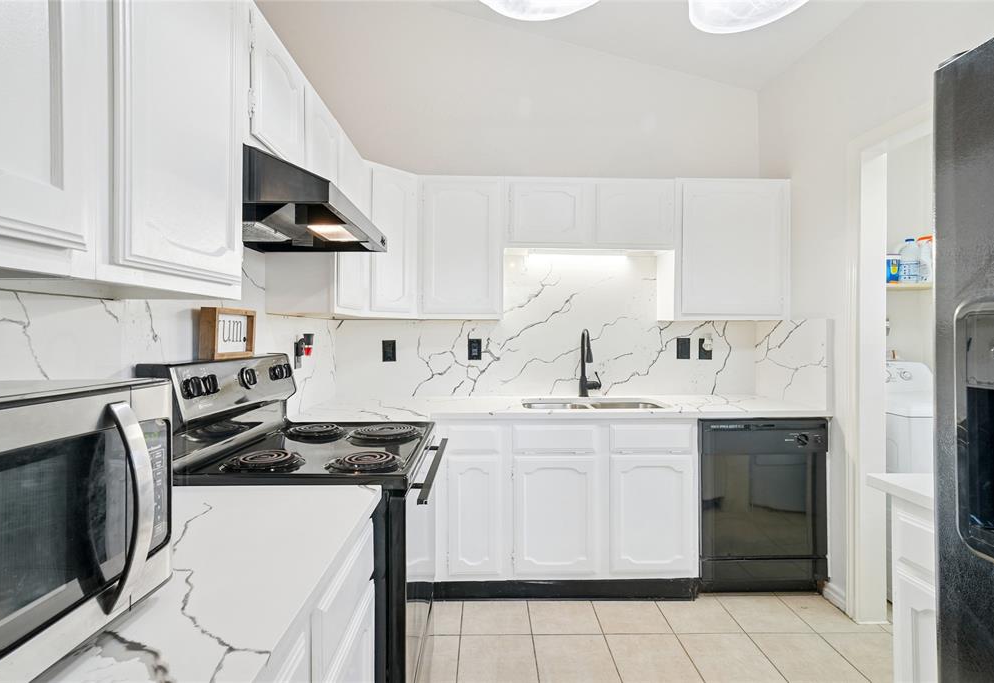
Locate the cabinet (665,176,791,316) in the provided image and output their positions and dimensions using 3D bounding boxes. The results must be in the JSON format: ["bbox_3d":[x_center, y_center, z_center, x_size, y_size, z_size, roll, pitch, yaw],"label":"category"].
[{"bbox_3d":[1.237,-0.486,2.848,0.610,0.747,0.332,0,1,-1],"label":"cabinet"}]

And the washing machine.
[{"bbox_3d":[2.247,0.693,2.762,0.678,1.119,0.673,0,1,-1],"label":"washing machine"}]

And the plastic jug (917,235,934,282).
[{"bbox_3d":[2.475,-0.467,2.950,0.095,0.290,0.070,0,1,-1],"label":"plastic jug"}]

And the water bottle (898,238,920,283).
[{"bbox_3d":[2.356,-0.463,2.923,0.107,0.253,0.107,0,1,-1],"label":"water bottle"}]

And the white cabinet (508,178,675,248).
[{"bbox_3d":[0.477,-0.673,2.826,0.898,0.375,0.332,0,1,-1],"label":"white cabinet"}]

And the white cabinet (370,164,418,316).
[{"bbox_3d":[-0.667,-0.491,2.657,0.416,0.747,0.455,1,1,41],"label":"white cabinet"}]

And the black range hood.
[{"bbox_3d":[-0.666,-0.427,1.650,0.480,0.148,0.752,0,1,-1],"label":"black range hood"}]

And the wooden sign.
[{"bbox_3d":[-0.858,-0.021,1.637,0.050,0.150,0.267,0,1,-1],"label":"wooden sign"}]

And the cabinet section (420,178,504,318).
[{"bbox_3d":[-0.195,-0.503,2.910,0.455,0.757,0.320,0,1,-1],"label":"cabinet section"}]

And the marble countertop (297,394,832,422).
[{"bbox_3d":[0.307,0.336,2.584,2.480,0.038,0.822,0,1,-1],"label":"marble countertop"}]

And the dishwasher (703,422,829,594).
[{"bbox_3d":[1.241,0.796,2.689,0.608,0.874,0.604,0,1,-1],"label":"dishwasher"}]

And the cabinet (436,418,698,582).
[{"bbox_3d":[0.321,0.751,2.692,1.234,0.787,0.599,0,1,-1],"label":"cabinet"}]

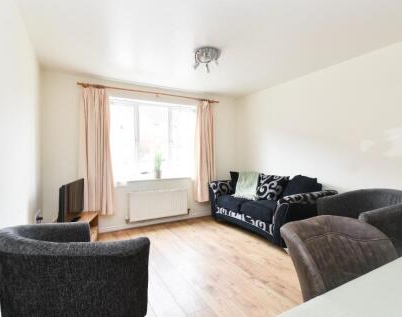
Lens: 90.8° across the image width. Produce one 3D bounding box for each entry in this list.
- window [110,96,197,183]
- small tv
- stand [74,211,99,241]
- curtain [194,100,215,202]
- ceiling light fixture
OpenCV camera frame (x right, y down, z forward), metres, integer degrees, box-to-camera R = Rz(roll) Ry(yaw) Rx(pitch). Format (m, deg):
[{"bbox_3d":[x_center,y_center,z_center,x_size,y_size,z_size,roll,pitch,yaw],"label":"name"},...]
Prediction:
[{"bbox_3d":[-0.775,-0.293,3.430,1.580,1.350,0.120,0,1,-26],"label":"window"},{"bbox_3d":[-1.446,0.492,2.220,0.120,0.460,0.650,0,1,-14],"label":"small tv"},{"bbox_3d":[-1.432,0.933,2.167,0.380,0.430,0.820,0,1,-14],"label":"stand"},{"bbox_3d":[0.070,-0.136,3.690,0.470,1.910,0.130,0,1,-26],"label":"curtain"},{"bbox_3d":[0.080,-1.185,2.400,0.310,0.150,0.310,0,1,-26],"label":"ceiling light fixture"}]

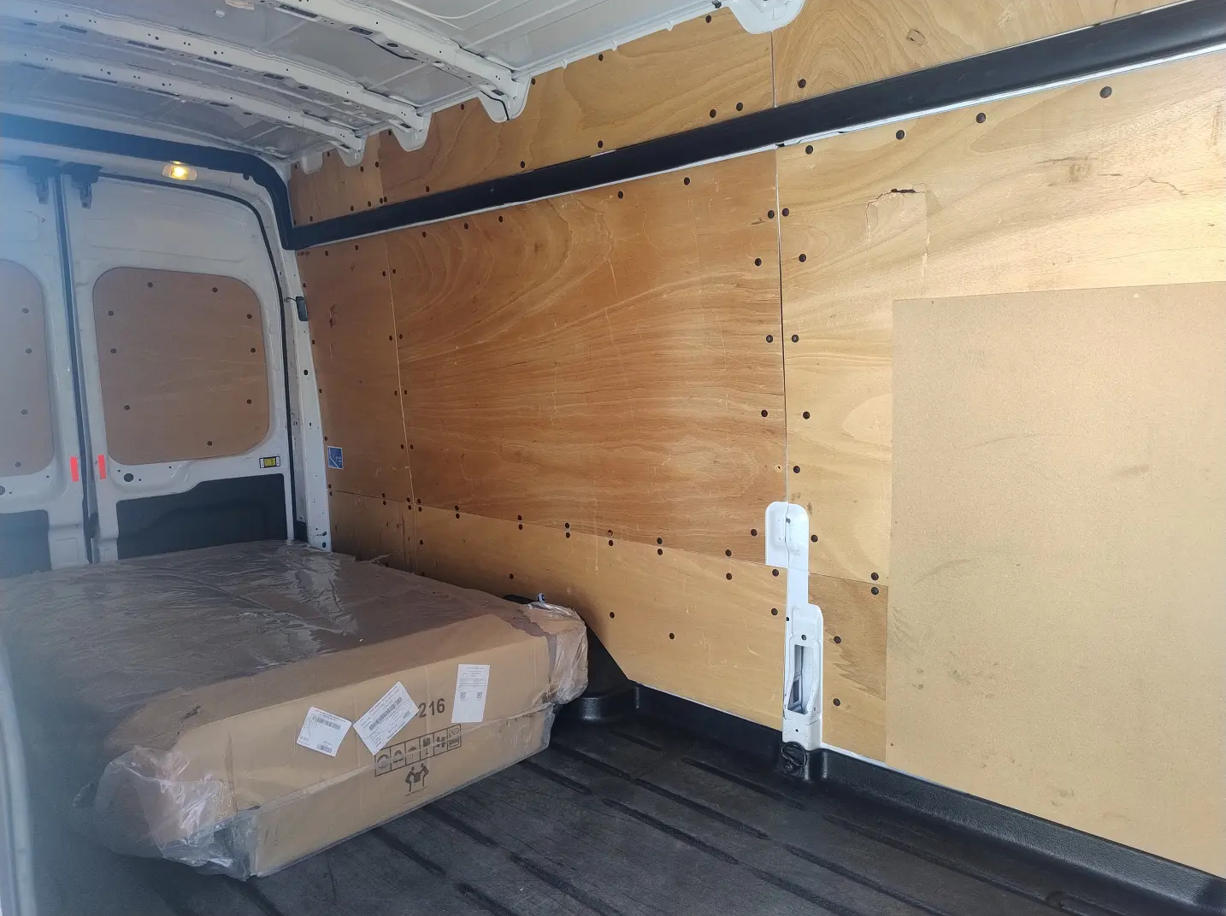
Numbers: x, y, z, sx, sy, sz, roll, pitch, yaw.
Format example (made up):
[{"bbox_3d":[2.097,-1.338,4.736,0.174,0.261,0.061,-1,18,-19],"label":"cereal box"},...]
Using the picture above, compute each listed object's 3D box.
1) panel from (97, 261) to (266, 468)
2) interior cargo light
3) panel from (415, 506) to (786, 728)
[{"bbox_3d":[-1.662,-0.357,3.327,0.012,0.736,0.620,5,8,42],"label":"panel"},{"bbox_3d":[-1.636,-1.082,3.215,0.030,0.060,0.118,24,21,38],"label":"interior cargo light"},{"bbox_3d":[-0.146,0.437,2.701,1.577,0.421,0.012,5,8,42],"label":"panel"}]

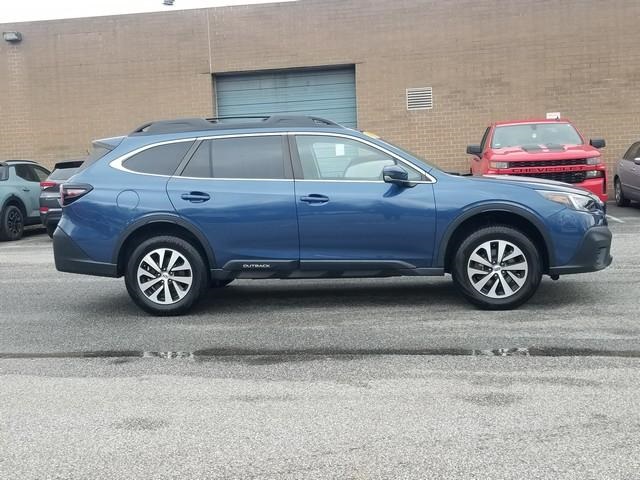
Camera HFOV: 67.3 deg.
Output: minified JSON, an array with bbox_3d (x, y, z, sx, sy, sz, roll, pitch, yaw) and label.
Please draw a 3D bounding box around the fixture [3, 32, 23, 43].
[{"bbox_3d":[-9.210,-6.060,14.400,0.450,0.280,0.230,-2,4,5],"label":"fixture"}]

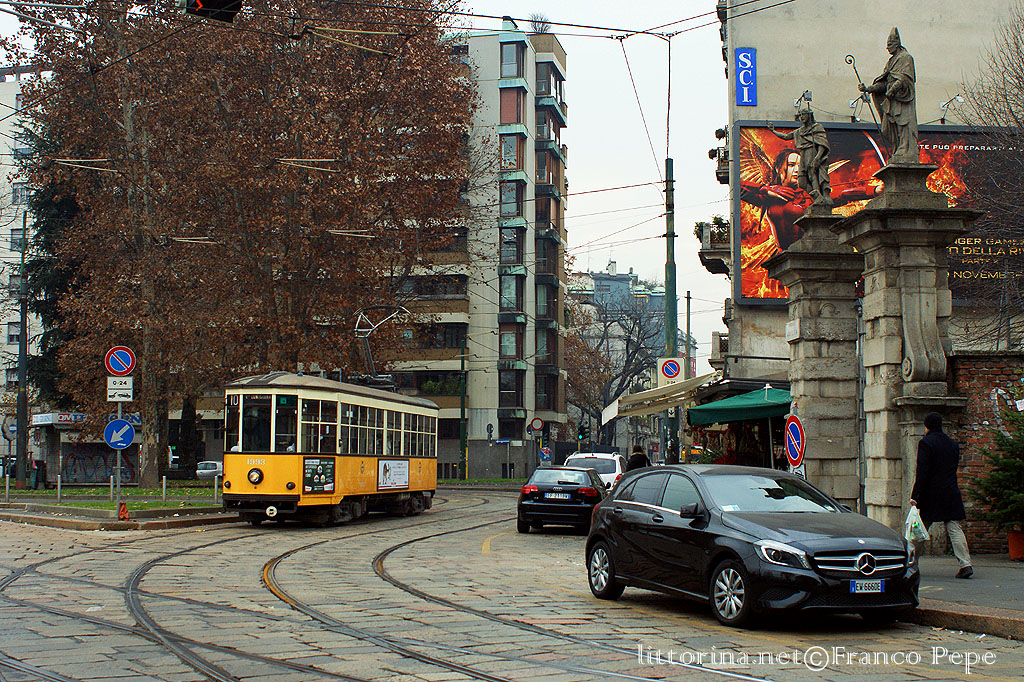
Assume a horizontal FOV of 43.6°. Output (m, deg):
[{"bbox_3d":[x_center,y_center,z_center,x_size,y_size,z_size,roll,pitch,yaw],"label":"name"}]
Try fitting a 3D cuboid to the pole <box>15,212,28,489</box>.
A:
[{"bbox_3d":[-18.667,0.361,48.693,0.360,10.584,0.360,0,-6,0],"label":"pole"}]

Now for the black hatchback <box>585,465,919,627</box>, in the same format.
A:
[{"bbox_3d":[2.238,1.961,12.786,1.780,1.433,4.290,2,-6,-21],"label":"black hatchback"}]

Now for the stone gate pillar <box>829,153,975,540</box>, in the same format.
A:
[{"bbox_3d":[5.745,0.239,18.585,1.660,5.516,1.700,1,-5,-5],"label":"stone gate pillar"}]

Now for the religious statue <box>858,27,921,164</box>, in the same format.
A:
[{"bbox_3d":[5.683,-3.731,19.365,0.900,2.093,0.800,3,-6,-28],"label":"religious statue"}]

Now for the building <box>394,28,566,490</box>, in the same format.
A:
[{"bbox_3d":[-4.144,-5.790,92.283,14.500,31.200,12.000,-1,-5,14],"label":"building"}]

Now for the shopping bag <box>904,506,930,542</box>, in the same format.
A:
[{"bbox_3d":[4.334,1.961,13.675,0.280,0.390,0.180,5,-7,-37],"label":"shopping bag"}]

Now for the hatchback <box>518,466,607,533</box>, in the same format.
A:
[{"bbox_3d":[1.205,3.437,28.326,1.820,1.430,4.270,0,-5,7],"label":"hatchback"}]

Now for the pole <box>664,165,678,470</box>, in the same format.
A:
[{"bbox_3d":[3.529,-0.039,27.917,0.300,8.000,0.300,0,-5,0],"label":"pole"}]

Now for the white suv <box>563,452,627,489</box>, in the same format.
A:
[{"bbox_3d":[2.225,4.086,36.041,1.840,1.770,4.550,0,-6,3],"label":"white suv"}]

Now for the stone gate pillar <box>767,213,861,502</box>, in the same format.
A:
[{"bbox_3d":[5.351,0.568,22.154,1.620,5.536,1.650,1,-5,-5],"label":"stone gate pillar"}]

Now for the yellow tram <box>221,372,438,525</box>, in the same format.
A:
[{"bbox_3d":[-4.753,3.134,36.800,2.350,3.750,13.700,-1,-6,11],"label":"yellow tram"}]

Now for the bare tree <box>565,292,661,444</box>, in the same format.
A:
[{"bbox_3d":[5.485,2.816,70.066,6.000,11.039,6.000,0,-6,0],"label":"bare tree"}]

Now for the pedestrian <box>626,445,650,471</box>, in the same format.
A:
[{"bbox_3d":[2.706,3.058,27.337,0.480,1.660,0.340,-1,-5,10],"label":"pedestrian"}]

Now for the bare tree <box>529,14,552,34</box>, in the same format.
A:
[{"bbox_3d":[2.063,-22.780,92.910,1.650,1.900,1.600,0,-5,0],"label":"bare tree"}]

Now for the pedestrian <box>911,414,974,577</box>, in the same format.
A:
[{"bbox_3d":[4.736,1.694,14.107,0.560,1.810,0.500,4,-6,-35],"label":"pedestrian"}]

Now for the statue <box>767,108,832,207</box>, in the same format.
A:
[{"bbox_3d":[5.196,-3.316,23.122,0.850,1.824,0.950,5,-7,-38],"label":"statue"}]

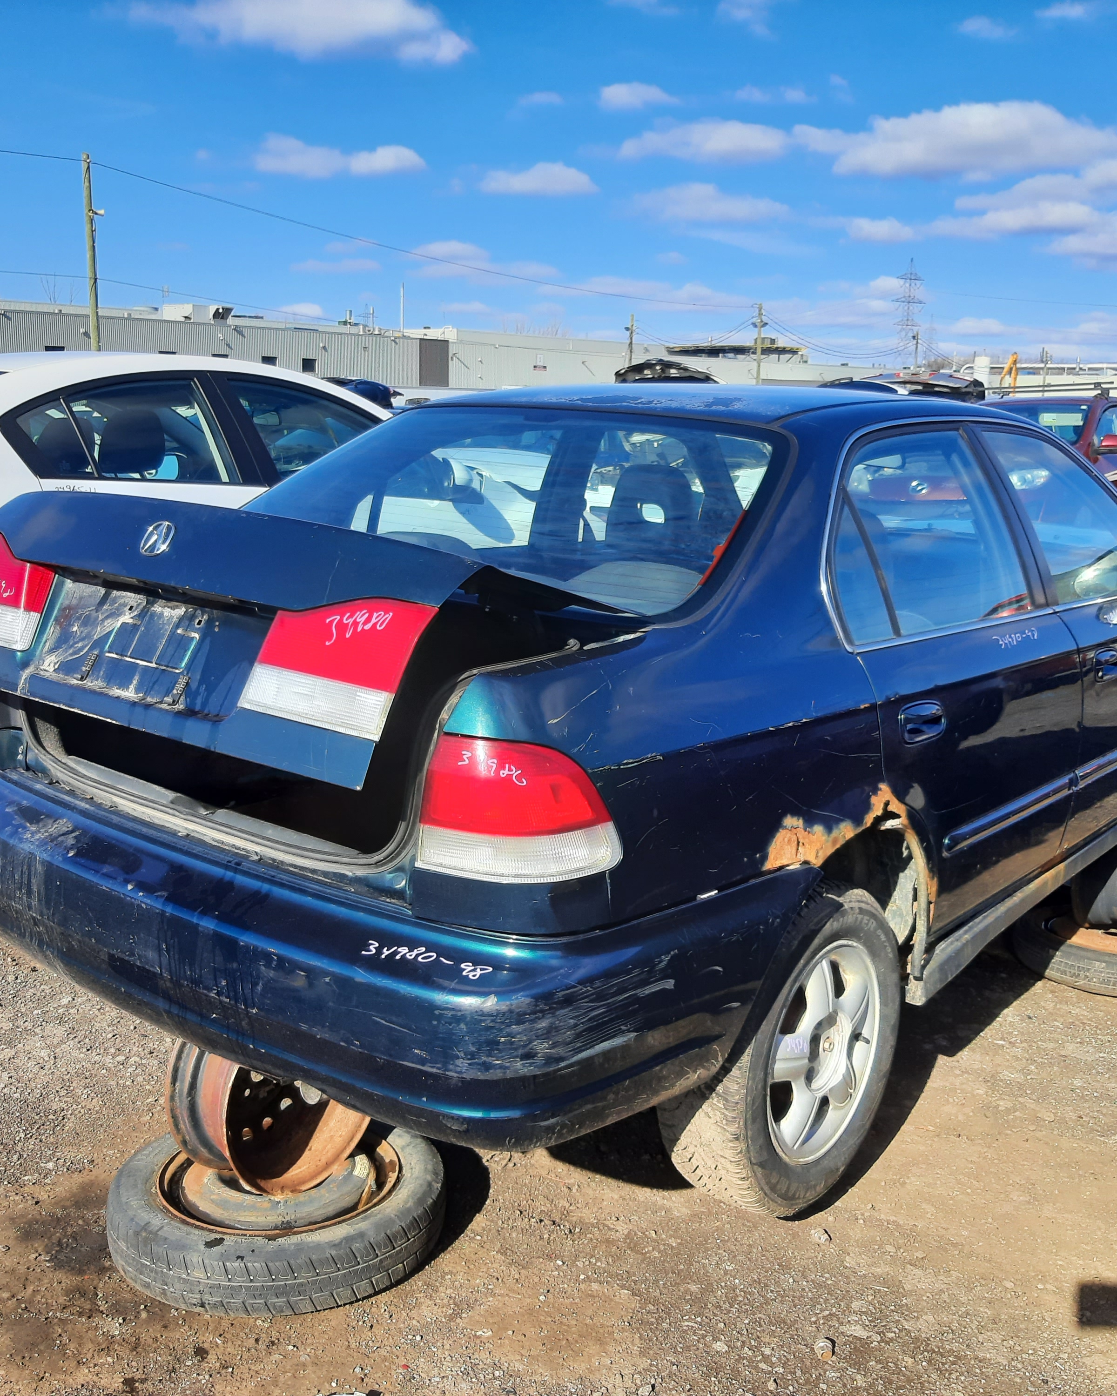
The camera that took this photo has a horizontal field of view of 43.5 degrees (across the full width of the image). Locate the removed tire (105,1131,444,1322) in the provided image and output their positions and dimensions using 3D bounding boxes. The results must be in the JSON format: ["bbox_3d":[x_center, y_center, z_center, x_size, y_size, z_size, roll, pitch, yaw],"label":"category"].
[{"bbox_3d":[-0.503,0.908,2.529,0.594,0.128,0.594,1,11,0],"label":"removed tire"}]

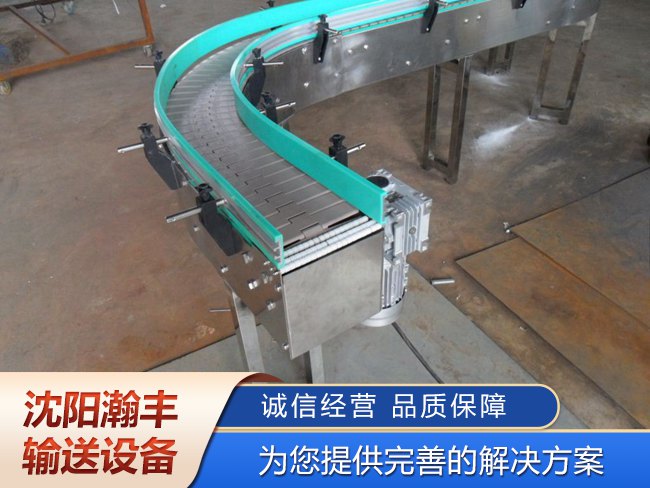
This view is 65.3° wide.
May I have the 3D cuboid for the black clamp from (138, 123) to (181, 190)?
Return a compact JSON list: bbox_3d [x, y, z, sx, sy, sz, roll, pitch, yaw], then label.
[{"bbox_3d":[-0.338,-0.175,1.032,0.051,0.147,0.025,-20,40,-21],"label":"black clamp"}]

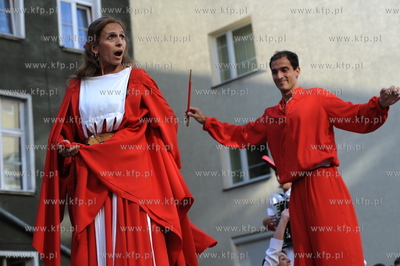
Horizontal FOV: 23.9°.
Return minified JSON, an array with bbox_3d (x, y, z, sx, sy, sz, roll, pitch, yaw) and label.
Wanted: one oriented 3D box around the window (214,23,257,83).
[{"bbox_3d":[0.950,-2.052,24.284,1.447,1.364,0.150,-19,-20,40],"label":"window"}]

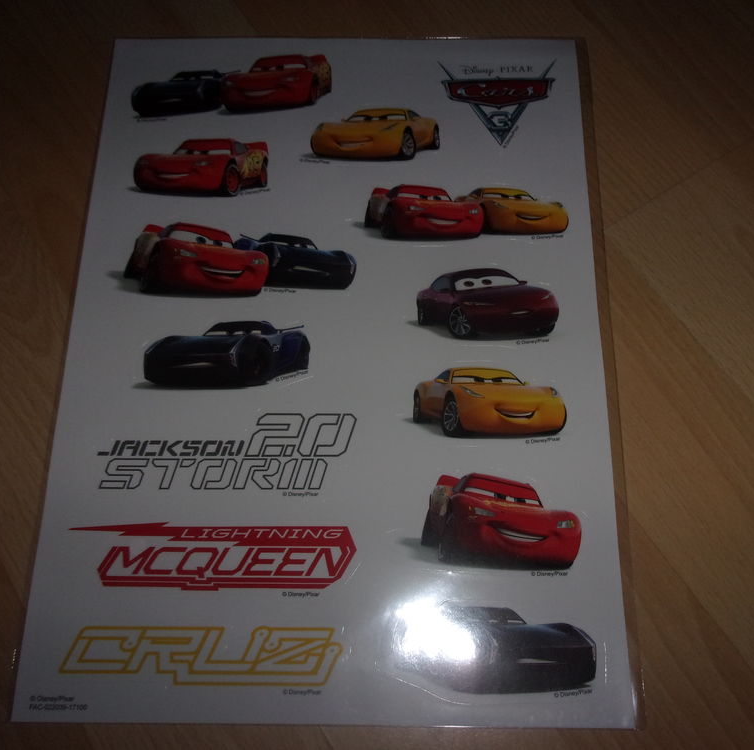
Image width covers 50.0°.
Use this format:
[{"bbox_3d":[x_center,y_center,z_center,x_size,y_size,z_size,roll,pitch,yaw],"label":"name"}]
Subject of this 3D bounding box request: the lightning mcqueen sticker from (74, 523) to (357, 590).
[{"bbox_3d":[-0.060,0.066,0.294,0.106,0.004,0.024,0,70,0],"label":"lightning mcqueen sticker"}]

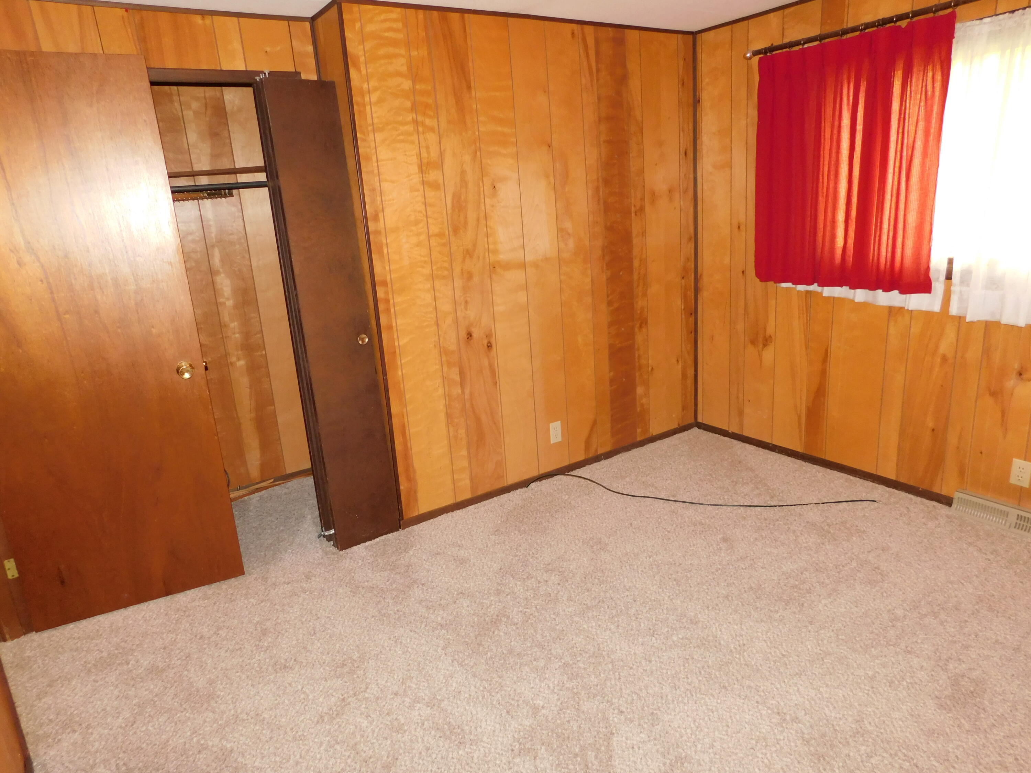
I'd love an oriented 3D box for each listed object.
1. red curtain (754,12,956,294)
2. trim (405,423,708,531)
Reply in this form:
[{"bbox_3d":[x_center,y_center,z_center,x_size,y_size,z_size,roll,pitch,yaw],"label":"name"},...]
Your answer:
[{"bbox_3d":[1.481,-1.004,3.134,0.090,1.088,0.909,-14,18,-31],"label":"red curtain"},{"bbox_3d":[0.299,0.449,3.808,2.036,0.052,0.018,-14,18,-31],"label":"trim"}]

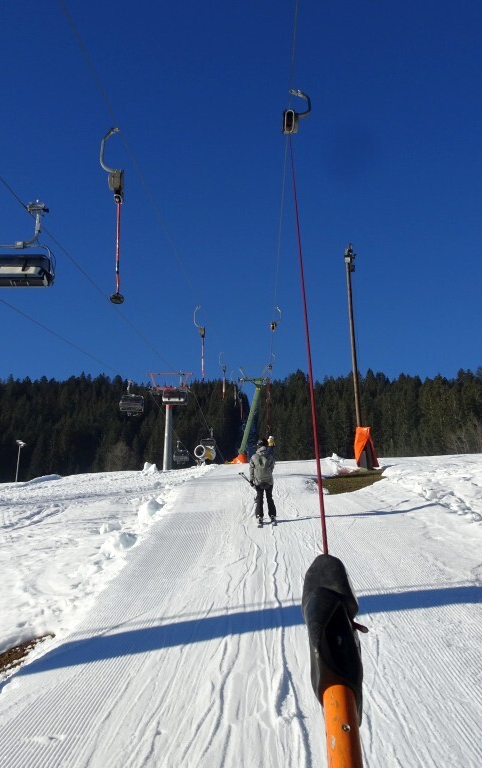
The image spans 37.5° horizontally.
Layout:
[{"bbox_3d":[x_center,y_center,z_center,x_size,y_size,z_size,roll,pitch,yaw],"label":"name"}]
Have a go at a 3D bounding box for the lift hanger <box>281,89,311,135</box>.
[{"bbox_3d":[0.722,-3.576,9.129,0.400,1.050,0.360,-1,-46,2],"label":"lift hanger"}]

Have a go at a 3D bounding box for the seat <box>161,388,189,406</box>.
[{"bbox_3d":[-5.996,1.282,65.000,2.300,1.650,1.500,-1,-20,2],"label":"seat"}]

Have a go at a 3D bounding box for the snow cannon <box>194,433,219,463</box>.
[{"bbox_3d":[-2.730,5.379,57.000,1.600,2.100,2.000,-17,-25,39],"label":"snow cannon"}]

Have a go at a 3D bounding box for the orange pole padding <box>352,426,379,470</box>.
[{"bbox_3d":[5.480,2.816,31.000,1.050,1.900,0.800,0,-20,0],"label":"orange pole padding"}]

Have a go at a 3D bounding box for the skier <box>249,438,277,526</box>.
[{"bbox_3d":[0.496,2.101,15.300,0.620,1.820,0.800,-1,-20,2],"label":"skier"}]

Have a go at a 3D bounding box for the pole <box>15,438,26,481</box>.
[{"bbox_3d":[-35.634,13.009,113.548,1.000,8.700,2.100,-5,-20,15],"label":"pole"}]

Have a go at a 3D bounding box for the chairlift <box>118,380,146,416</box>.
[{"bbox_3d":[-10.468,1.399,68.500,2.350,3.500,1.600,-1,-20,2],"label":"chairlift"}]

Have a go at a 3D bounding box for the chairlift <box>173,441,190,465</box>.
[{"bbox_3d":[-8.601,10.204,103.500,2.350,3.500,1.600,-1,-20,2],"label":"chairlift"}]

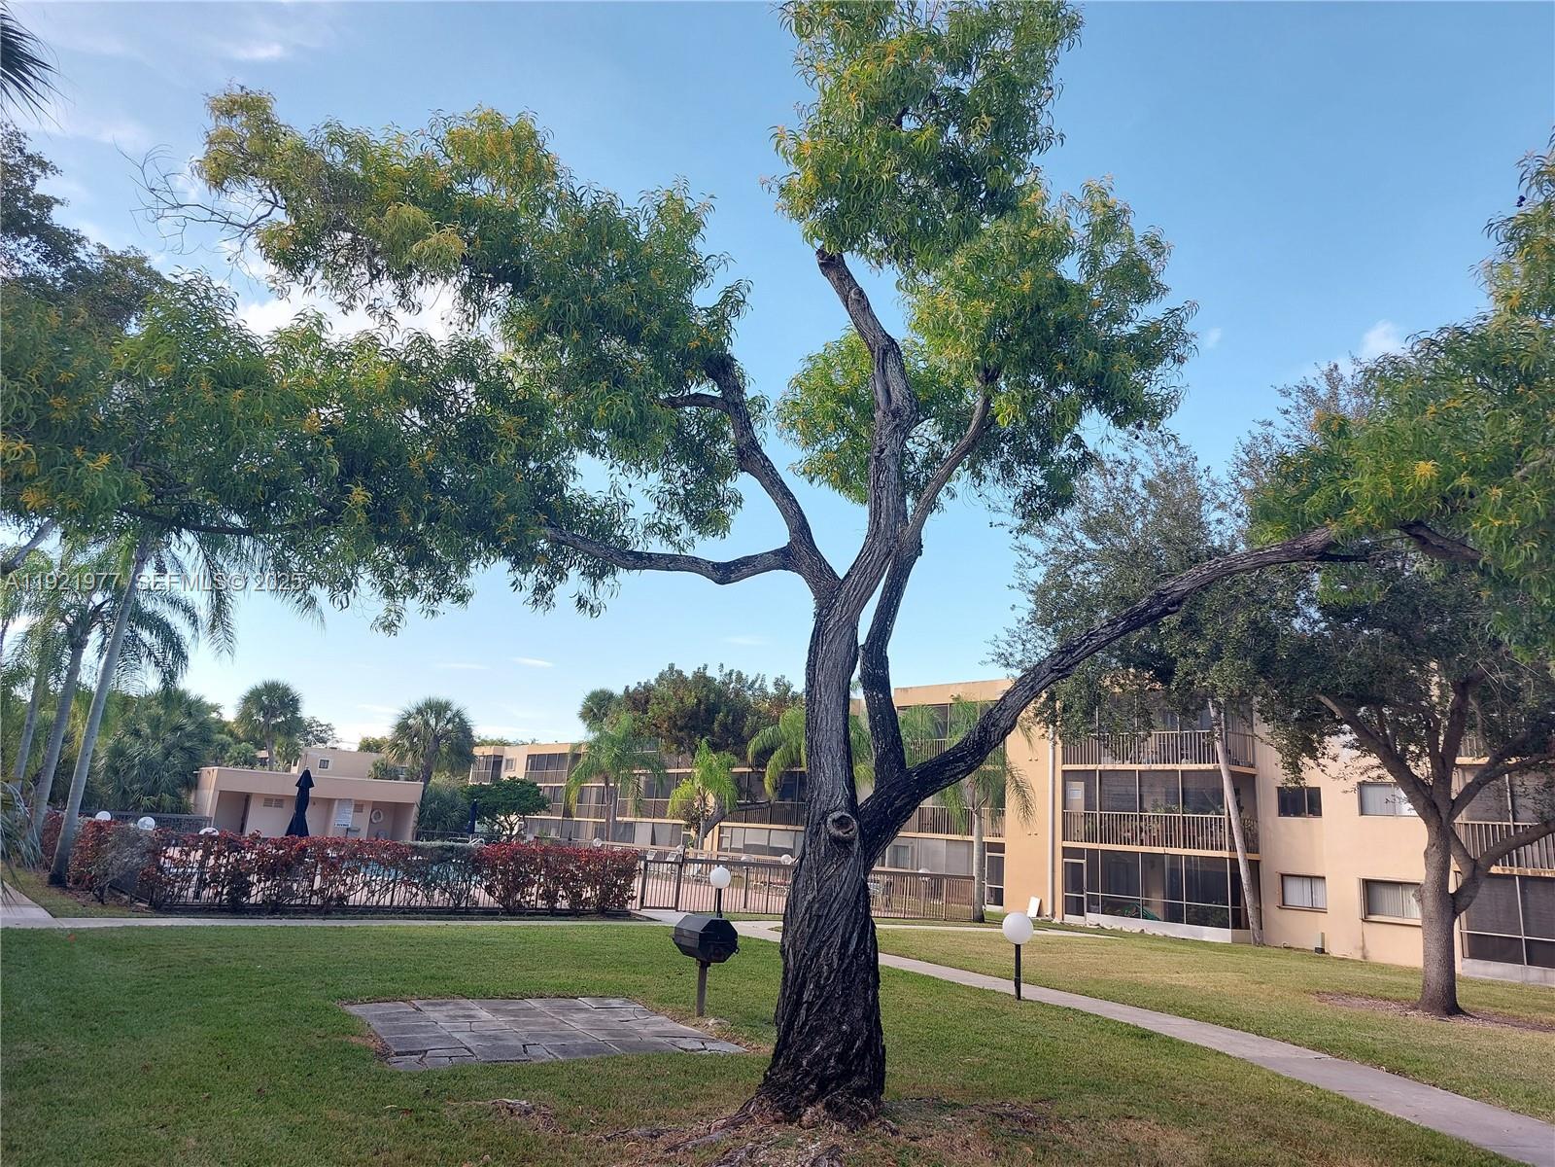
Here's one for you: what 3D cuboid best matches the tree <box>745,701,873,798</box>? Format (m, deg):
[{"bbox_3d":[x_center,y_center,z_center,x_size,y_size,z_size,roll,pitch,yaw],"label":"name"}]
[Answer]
[{"bbox_3d":[0.966,6.355,31.164,3.700,5.992,3.700,3,-13,0],"label":"tree"}]

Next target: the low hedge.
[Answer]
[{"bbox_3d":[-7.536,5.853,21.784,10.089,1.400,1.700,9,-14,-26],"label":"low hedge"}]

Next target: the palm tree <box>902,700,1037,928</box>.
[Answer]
[{"bbox_3d":[5.172,5.982,28.955,3.700,5.916,3.600,3,-13,0],"label":"palm tree"}]

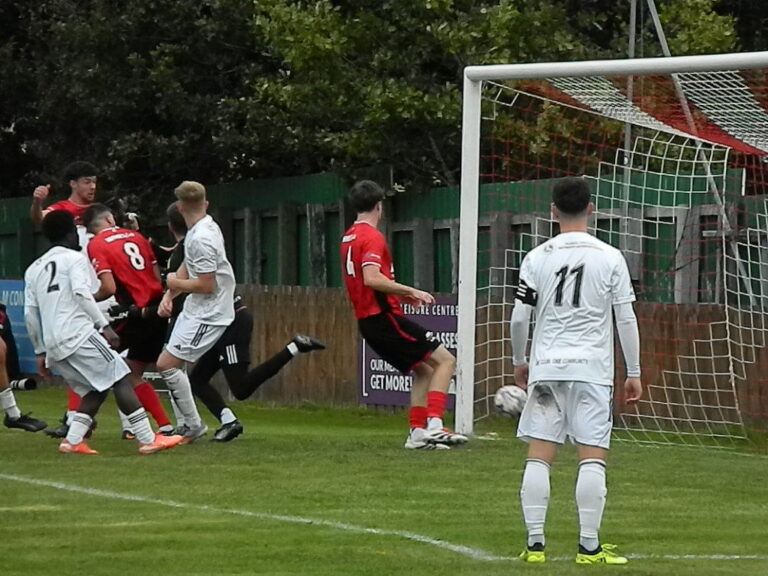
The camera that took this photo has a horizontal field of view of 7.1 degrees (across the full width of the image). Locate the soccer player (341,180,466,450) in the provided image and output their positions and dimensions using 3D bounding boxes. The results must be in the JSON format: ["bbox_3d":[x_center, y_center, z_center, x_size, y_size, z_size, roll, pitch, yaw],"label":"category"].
[{"bbox_3d":[0.127,0.179,40.100,0.700,1.750,0.520,1,0,-23],"label":"soccer player"}]

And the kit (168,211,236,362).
[{"bbox_3d":[-1.201,0.003,40.600,0.380,0.960,0.460,1,0,21],"label":"kit"}]

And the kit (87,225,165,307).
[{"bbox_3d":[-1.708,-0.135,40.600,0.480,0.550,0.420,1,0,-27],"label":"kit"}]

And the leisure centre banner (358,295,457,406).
[{"bbox_3d":[0.245,0.502,49.500,0.030,0.900,2.350,1,0,-23],"label":"leisure centre banner"}]

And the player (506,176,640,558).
[{"bbox_3d":[0.896,0.382,28.700,0.600,1.790,0.400,1,0,3],"label":"player"}]

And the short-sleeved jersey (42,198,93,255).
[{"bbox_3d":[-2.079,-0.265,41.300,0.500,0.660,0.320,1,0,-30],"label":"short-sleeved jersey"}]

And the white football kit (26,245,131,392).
[{"bbox_3d":[-1.903,0.202,38.300,0.520,0.920,0.450,1,0,38],"label":"white football kit"}]

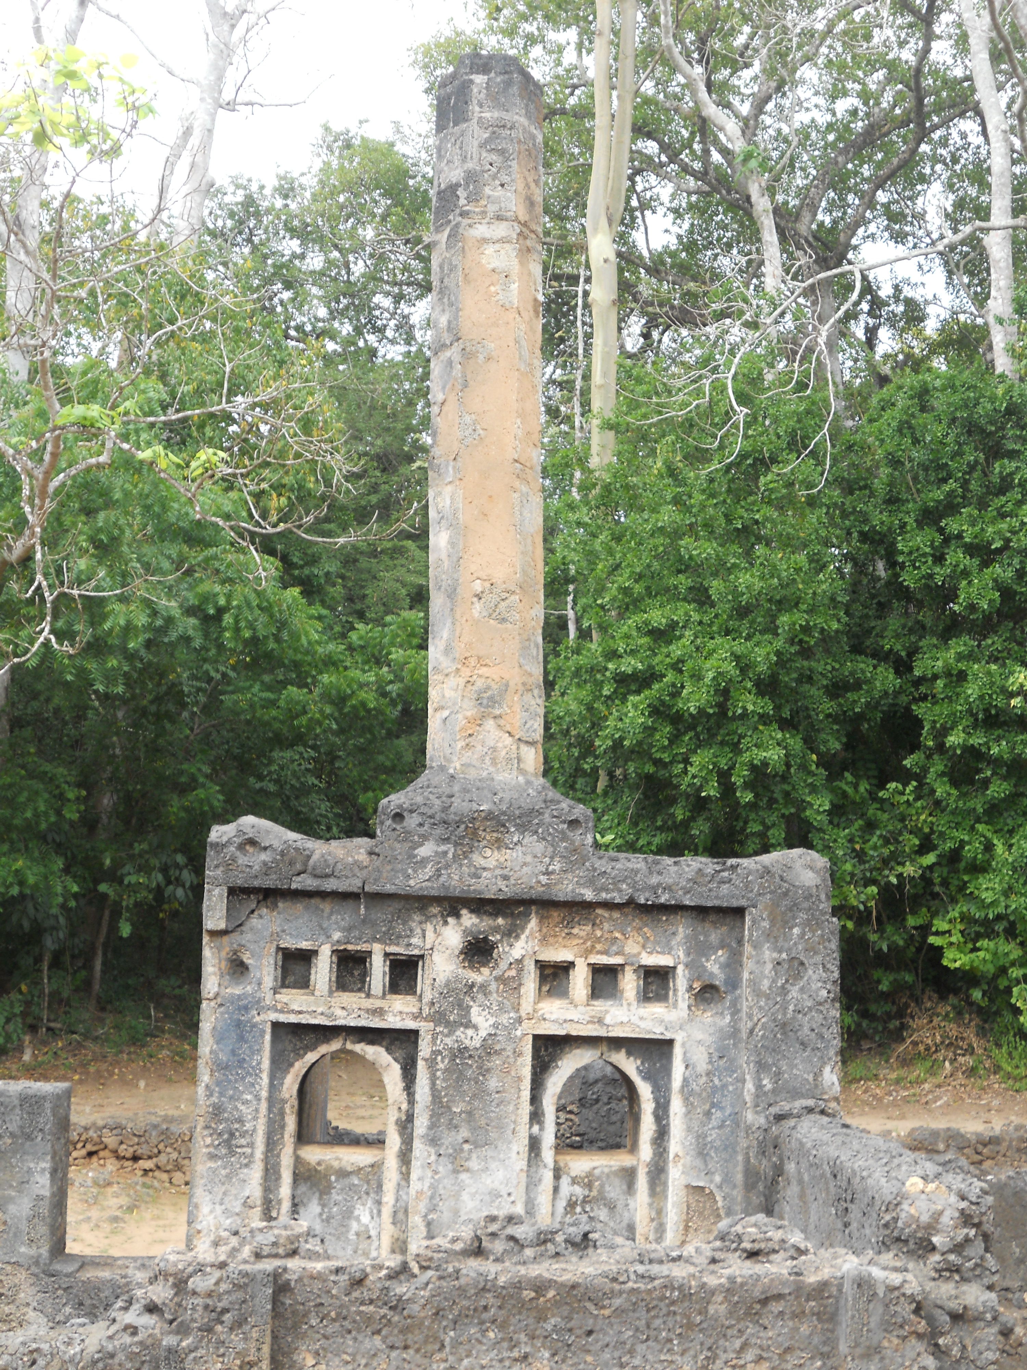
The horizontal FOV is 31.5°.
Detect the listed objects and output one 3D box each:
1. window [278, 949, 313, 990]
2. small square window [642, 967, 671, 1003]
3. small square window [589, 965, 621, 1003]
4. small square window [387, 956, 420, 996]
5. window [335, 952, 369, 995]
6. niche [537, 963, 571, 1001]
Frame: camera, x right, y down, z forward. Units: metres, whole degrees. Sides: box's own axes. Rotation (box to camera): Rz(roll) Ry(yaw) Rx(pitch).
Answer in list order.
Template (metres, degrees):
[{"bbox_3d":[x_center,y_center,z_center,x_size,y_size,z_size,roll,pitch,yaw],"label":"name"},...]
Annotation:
[{"bbox_3d":[-1.013,1.337,8.532,0.154,0.181,0.130,3,-9,-2],"label":"window"},{"bbox_3d":[0.672,1.421,8.592,0.137,0.163,0.130,3,-9,-2],"label":"small square window"},{"bbox_3d":[0.425,1.410,8.583,0.146,0.173,0.130,3,-9,-2],"label":"small square window"},{"bbox_3d":[-0.517,1.367,8.549,0.146,0.177,0.130,3,-9,-2],"label":"small square window"},{"bbox_3d":[-0.758,1.353,8.540,0.149,0.191,0.130,3,-9,-2],"label":"window"},{"bbox_3d":[0.187,1.399,8.575,0.149,0.172,0.130,3,-9,-2],"label":"niche"}]

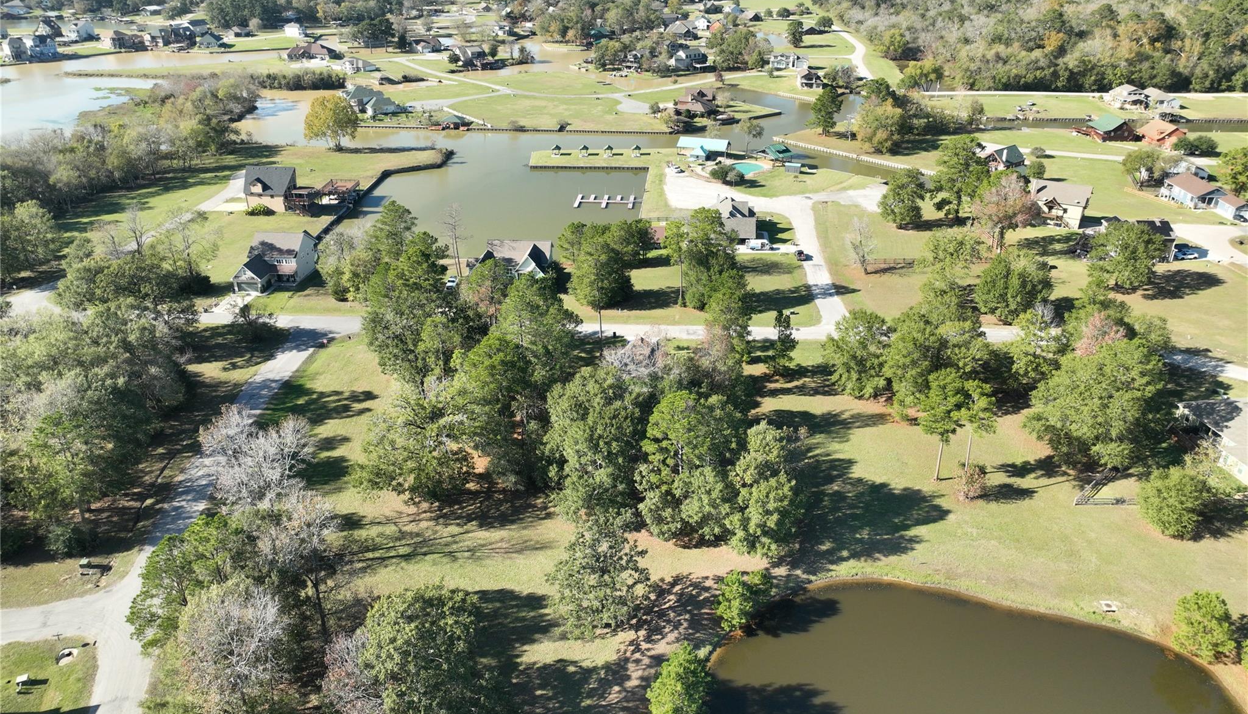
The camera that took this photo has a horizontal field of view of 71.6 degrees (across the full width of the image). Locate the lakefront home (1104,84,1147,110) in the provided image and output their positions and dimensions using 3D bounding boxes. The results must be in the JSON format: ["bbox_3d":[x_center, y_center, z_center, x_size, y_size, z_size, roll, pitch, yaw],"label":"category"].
[{"bbox_3d":[230.580,-119.570,395.900,14.810,9.580,15.800,2,27,4],"label":"lakefront home"}]

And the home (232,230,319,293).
[{"bbox_3d":[-81.760,-23.200,203.440,13.370,10.660,17.730,2,27,4],"label":"home"}]

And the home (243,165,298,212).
[{"bbox_3d":[-104.140,-49.710,254.840,13.560,10.950,12.110,2,27,4],"label":"home"}]

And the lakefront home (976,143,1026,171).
[{"bbox_3d":[130.350,-68.000,296.720,14.020,8.300,11.360,-22,34,-36],"label":"lakefront home"}]

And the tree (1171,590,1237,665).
[{"bbox_3d":[70.720,32.900,105.450,8.100,9.220,8.100,0,27,0],"label":"tree"}]

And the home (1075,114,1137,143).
[{"bbox_3d":[190.780,-91.110,341.690,14.320,8.390,14.810,-2,27,-4],"label":"home"}]

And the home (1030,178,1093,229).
[{"bbox_3d":[126.100,-44.820,248.900,13.820,10.660,12.340,13,30,24],"label":"home"}]

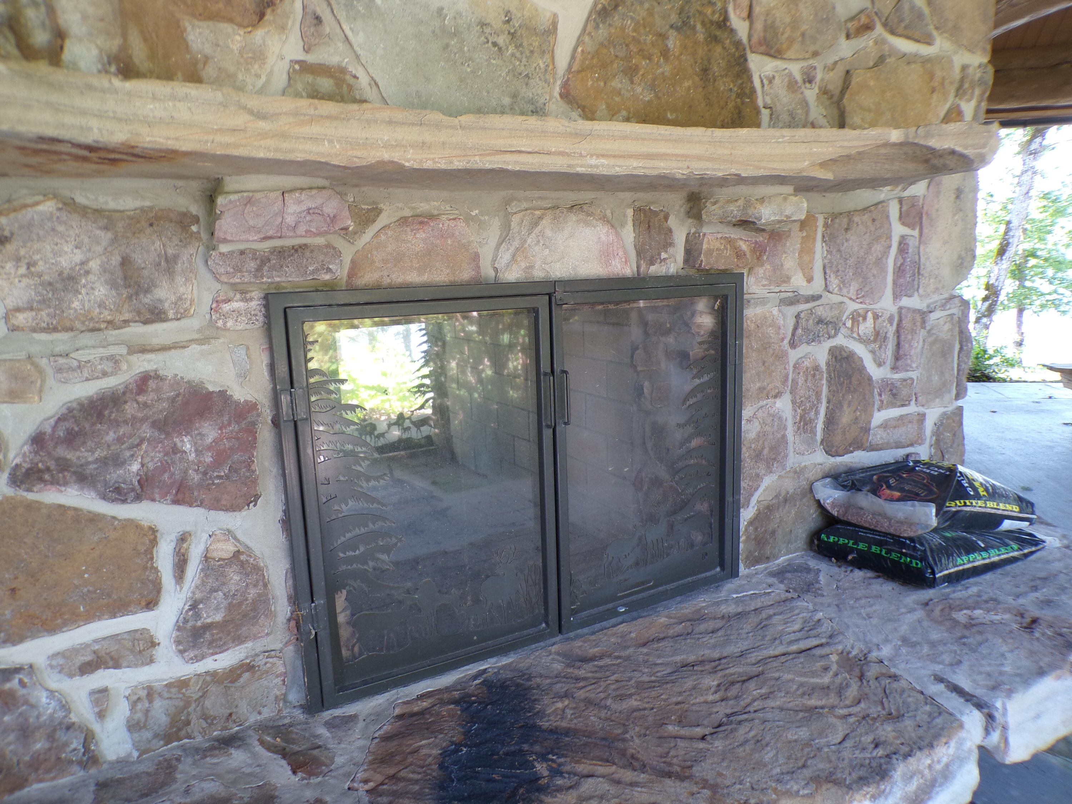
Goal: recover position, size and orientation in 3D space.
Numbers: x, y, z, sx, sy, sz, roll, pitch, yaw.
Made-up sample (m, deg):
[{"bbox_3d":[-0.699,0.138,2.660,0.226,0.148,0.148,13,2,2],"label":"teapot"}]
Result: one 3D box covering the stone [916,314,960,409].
[{"bbox_3d":[1.281,-0.137,2.454,0.238,0.314,0.100,-8,12,-29],"label":"stone"}]

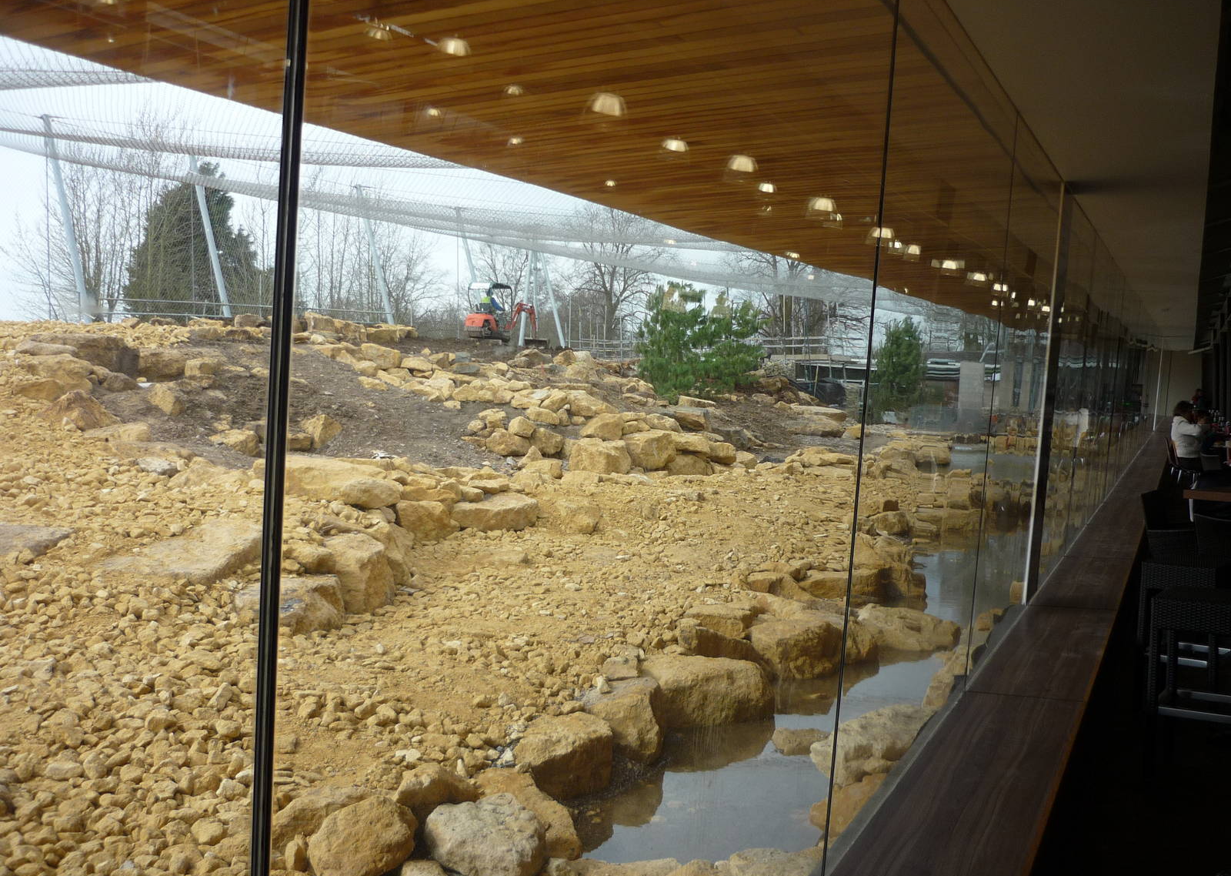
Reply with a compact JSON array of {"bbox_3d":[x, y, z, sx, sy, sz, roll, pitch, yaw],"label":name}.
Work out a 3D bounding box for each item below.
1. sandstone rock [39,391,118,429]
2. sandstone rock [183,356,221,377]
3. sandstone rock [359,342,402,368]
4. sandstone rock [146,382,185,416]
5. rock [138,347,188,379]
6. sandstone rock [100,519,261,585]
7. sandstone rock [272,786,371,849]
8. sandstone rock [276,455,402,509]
[{"bbox_3d":[-5.483,-0.290,12.000,0.800,0.380,0.600,2,5,-25],"label":"sandstone rock"},{"bbox_3d":[-5.709,-0.982,16.200,0.510,0.270,0.400,2,5,-20],"label":"sandstone rock"},{"bbox_3d":[-3.907,-1.366,19.500,0.680,0.420,0.520,3,4,-12],"label":"sandstone rock"},{"bbox_3d":[-4.827,-0.429,12.600,0.410,0.340,0.340,2,5,-21],"label":"sandstone rock"},{"bbox_3d":[-6.233,-1.029,16.200,0.700,0.430,0.500,2,5,-21],"label":"rock"},{"bbox_3d":[-2.641,0.699,7.200,0.720,0.200,1.100,4,4,0],"label":"sandstone rock"},{"bbox_3d":[-1.015,1.329,4.080,0.380,0.200,0.270,3,5,-13],"label":"sandstone rock"},{"bbox_3d":[-2.146,0.328,8.800,1.020,0.380,0.700,3,5,-14],"label":"sandstone rock"}]

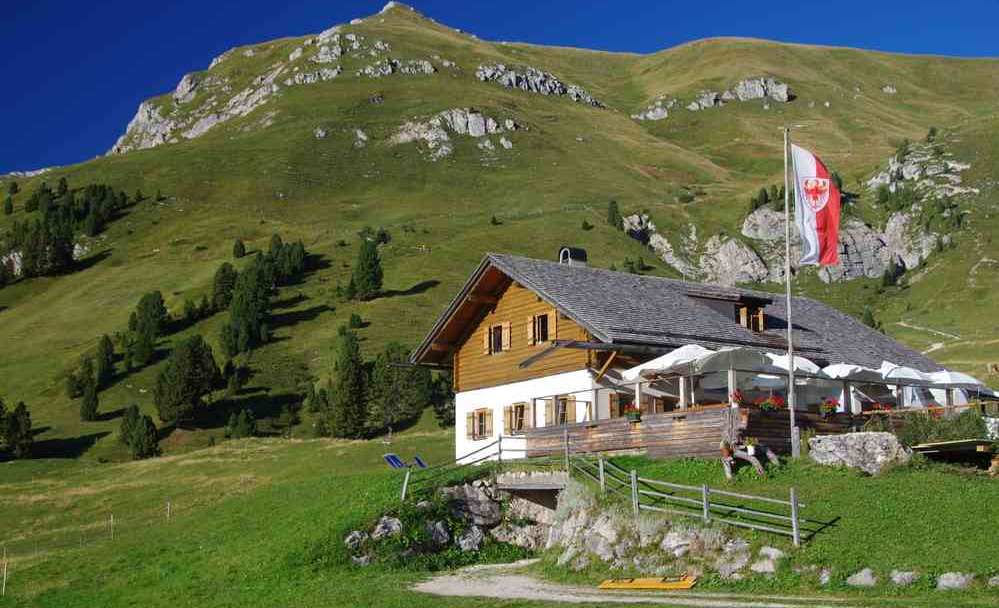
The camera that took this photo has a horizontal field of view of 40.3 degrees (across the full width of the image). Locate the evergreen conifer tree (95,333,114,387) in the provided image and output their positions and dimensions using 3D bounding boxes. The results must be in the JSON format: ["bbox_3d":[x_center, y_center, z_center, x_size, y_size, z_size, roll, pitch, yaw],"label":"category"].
[{"bbox_3d":[-46.484,6.649,160.000,2.283,6.355,2.283,0,-9,0],"label":"evergreen conifer tree"}]

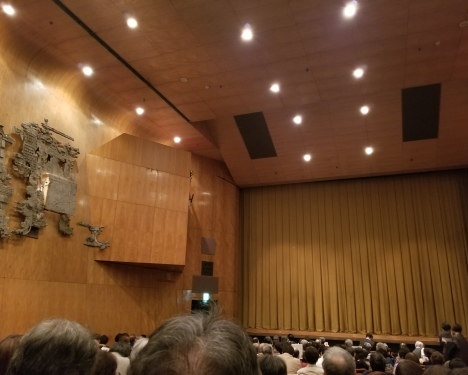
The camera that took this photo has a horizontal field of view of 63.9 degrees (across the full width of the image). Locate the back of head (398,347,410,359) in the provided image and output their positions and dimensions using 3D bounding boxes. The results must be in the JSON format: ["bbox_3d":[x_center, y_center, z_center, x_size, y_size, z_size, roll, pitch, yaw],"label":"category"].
[{"bbox_3d":[2.915,2.823,6.431,0.180,0.240,0.210,-2,-14,10],"label":"back of head"}]

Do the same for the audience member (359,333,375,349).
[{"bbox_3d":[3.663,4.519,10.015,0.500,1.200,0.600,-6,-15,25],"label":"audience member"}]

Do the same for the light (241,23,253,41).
[{"bbox_3d":[0.369,-4.209,10.265,0.250,0.130,0.250,-5,-14,20],"label":"light"}]

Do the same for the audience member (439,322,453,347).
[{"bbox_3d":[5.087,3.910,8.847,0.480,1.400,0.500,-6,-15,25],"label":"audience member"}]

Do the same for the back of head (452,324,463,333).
[{"bbox_3d":[5.150,3.254,8.653,0.180,0.240,0.210,-1,-14,5],"label":"back of head"}]

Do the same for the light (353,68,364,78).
[{"bbox_3d":[3.929,-3.627,11.857,0.250,0.130,0.250,-5,-14,20],"label":"light"}]

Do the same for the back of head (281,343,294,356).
[{"bbox_3d":[0.848,2.561,5.972,0.180,0.240,0.210,-5,-14,20],"label":"back of head"}]

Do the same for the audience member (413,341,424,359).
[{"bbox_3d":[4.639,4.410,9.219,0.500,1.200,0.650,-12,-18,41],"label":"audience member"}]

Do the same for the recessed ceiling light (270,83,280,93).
[{"bbox_3d":[1.418,-3.410,12.832,0.250,0.130,0.250,-5,-14,20],"label":"recessed ceiling light"}]

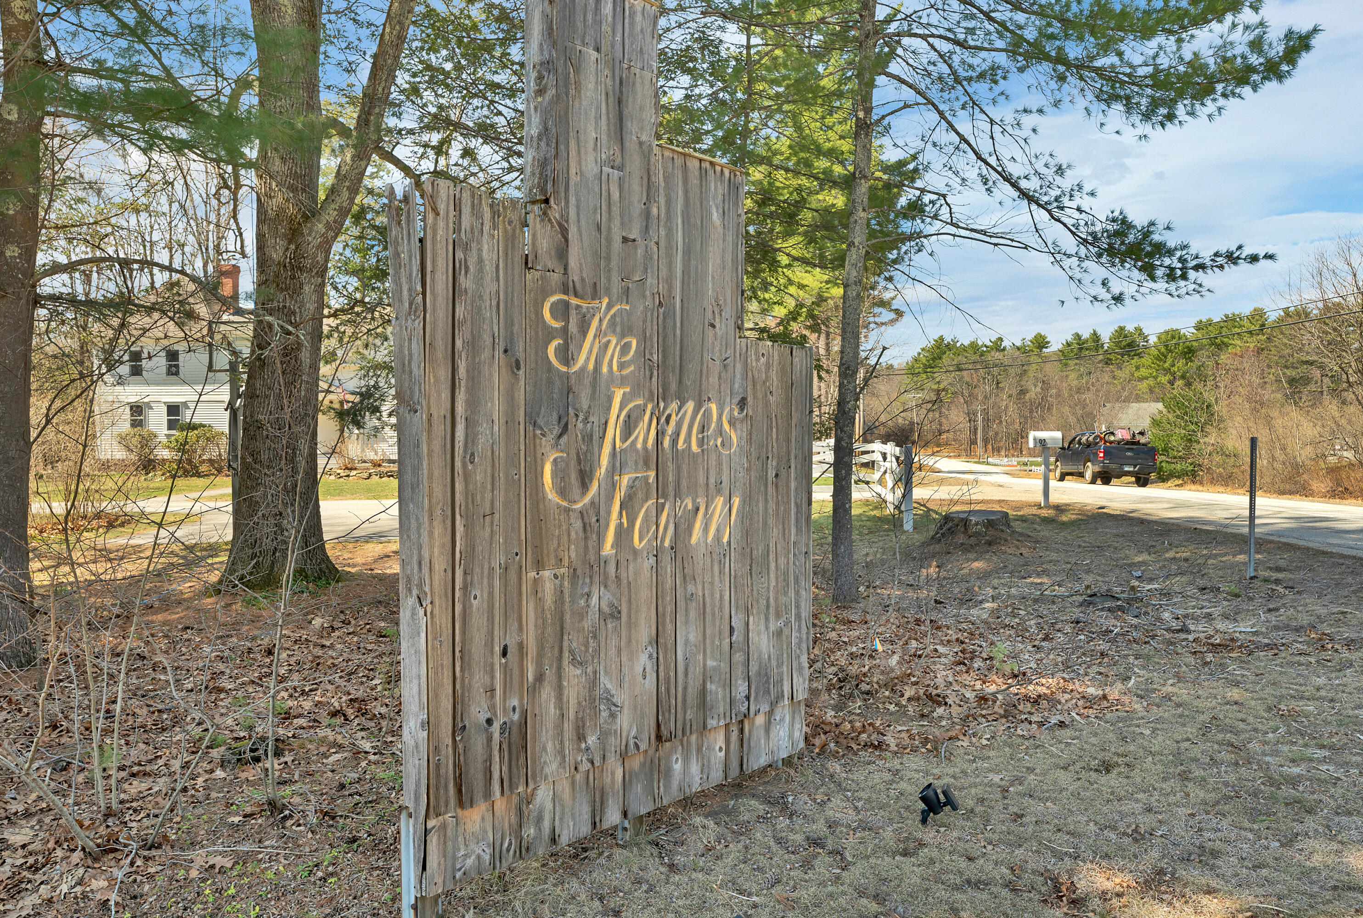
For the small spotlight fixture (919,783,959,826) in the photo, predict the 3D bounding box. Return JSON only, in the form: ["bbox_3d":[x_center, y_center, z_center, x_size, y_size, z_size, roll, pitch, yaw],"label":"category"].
[{"bbox_3d":[0.940,1.260,3.350,0.130,0.145,0.095,1,2,30],"label":"small spotlight fixture"}]

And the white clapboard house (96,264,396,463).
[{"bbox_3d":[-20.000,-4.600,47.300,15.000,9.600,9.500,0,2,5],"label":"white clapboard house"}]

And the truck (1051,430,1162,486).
[{"bbox_3d":[16.000,0.000,35.100,2.050,1.970,5.850,2,1,6],"label":"truck"}]

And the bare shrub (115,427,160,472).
[{"bbox_3d":[-24.300,-0.420,41.000,2.000,2.000,1.900,0,2,0],"label":"bare shrub"}]

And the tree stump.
[{"bbox_3d":[3.780,0.870,12.000,1.050,0.370,1.000,0,2,0],"label":"tree stump"}]

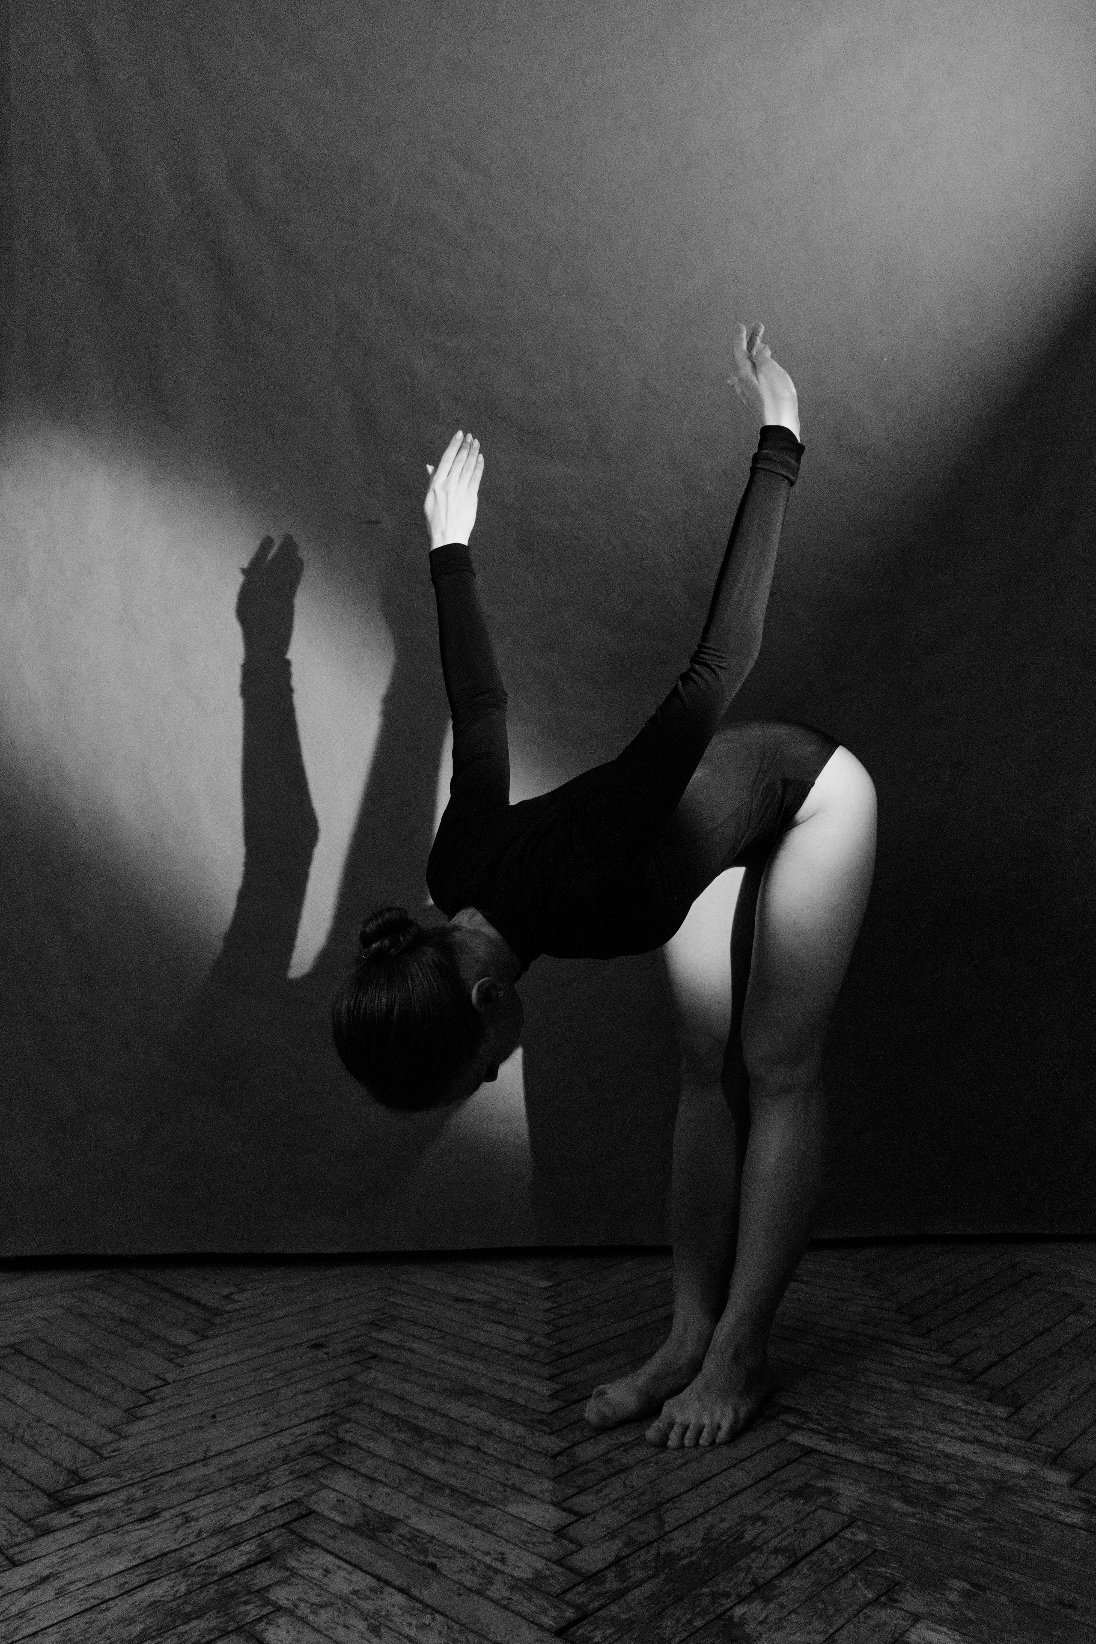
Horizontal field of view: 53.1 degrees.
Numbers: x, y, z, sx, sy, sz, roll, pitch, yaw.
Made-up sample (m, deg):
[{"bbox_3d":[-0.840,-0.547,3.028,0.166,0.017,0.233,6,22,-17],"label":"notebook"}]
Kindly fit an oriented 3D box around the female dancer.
[{"bbox_3d":[0.150,0.100,1.480,0.810,1.470,0.720,5,-8,-33],"label":"female dancer"}]

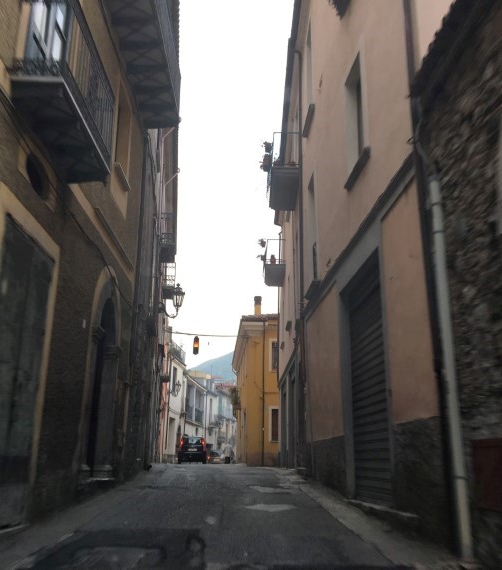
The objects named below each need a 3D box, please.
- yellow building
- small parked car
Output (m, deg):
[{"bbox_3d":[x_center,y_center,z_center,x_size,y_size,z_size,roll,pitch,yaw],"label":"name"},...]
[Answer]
[{"bbox_3d":[3.107,6.676,39.289,8.000,8.900,14.500,1,-16,-3],"label":"yellow building"},{"bbox_3d":[-3.450,9.903,37.699,1.590,1.550,3.550,2,-16,-5],"label":"small parked car"}]

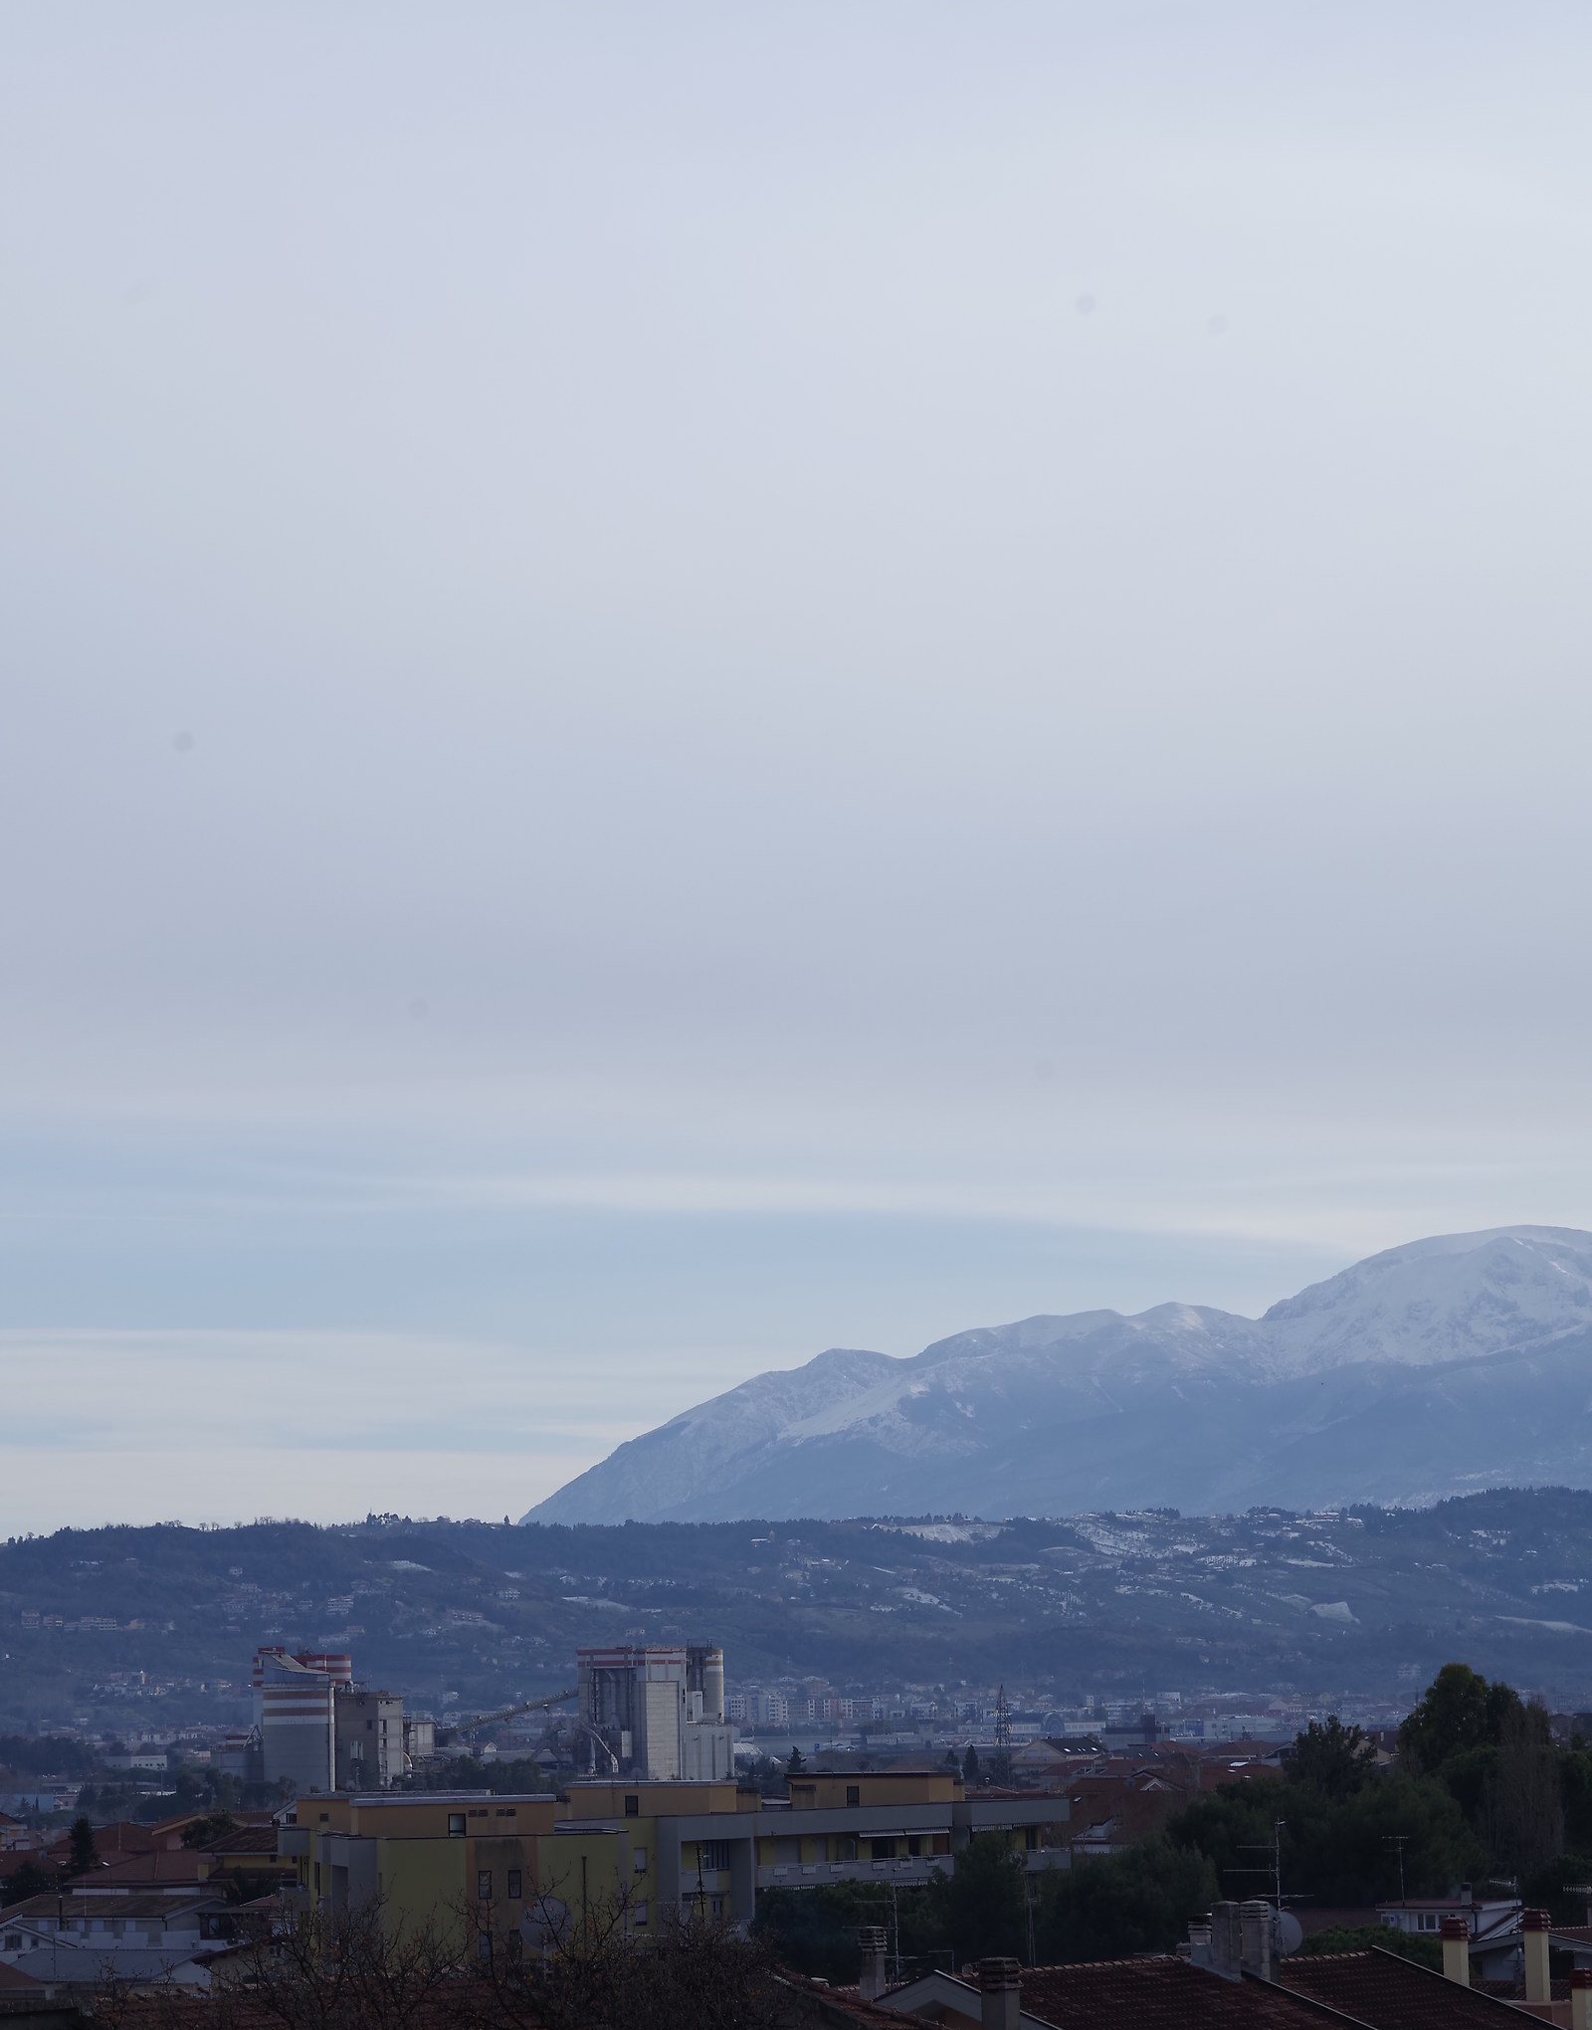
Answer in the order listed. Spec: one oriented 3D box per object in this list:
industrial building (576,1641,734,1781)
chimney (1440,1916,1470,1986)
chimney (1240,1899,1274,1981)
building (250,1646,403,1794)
[{"bbox_3d":[-26.302,131.985,1300.000,18.000,29.500,26.000,-4,-6,33],"label":"industrial building"},{"bbox_3d":[14.309,20.395,151.000,0.460,1.750,0.460,-4,-6,32],"label":"chimney"},{"bbox_3d":[9.191,18.521,139.200,0.460,1.570,0.460,-4,-6,32],"label":"chimney"},{"bbox_3d":[-87.442,132.333,1300.000,24.500,29.000,16.500,-4,-6,33],"label":"building"}]

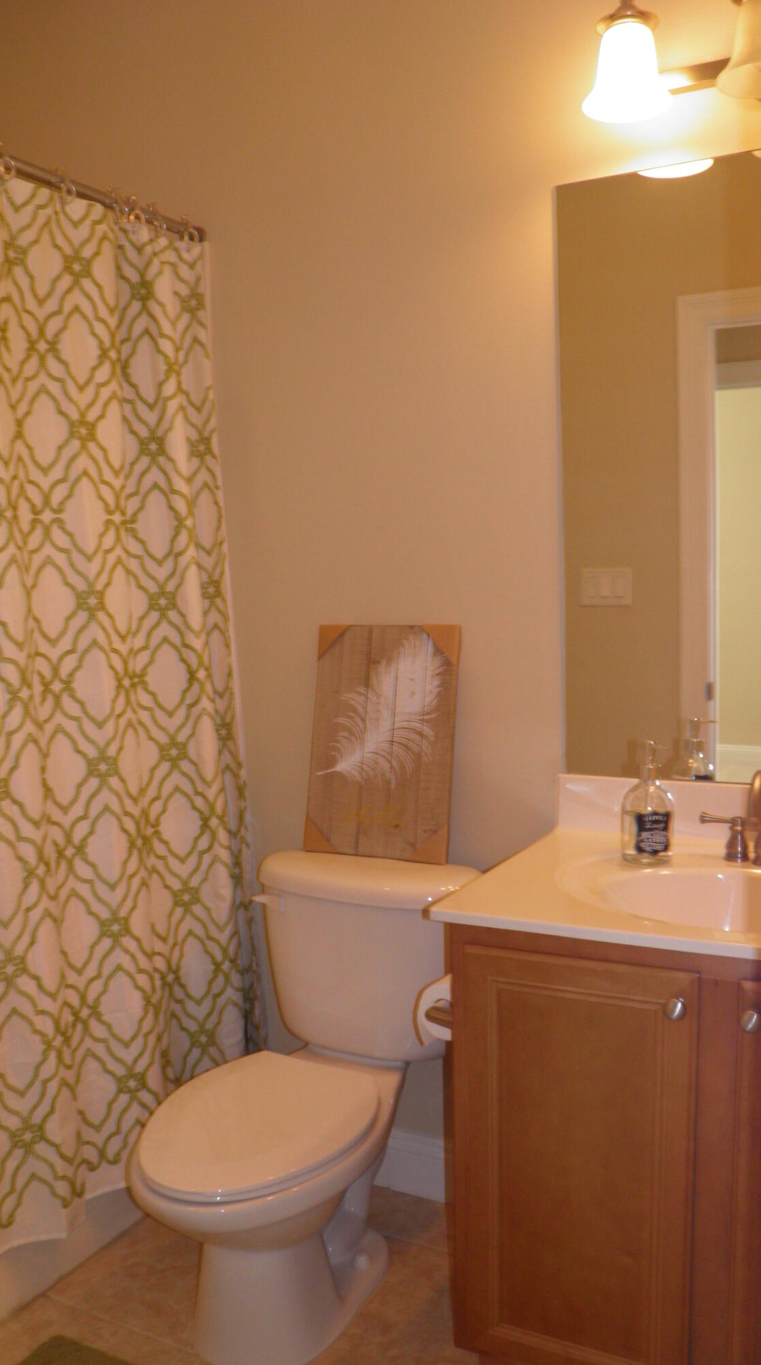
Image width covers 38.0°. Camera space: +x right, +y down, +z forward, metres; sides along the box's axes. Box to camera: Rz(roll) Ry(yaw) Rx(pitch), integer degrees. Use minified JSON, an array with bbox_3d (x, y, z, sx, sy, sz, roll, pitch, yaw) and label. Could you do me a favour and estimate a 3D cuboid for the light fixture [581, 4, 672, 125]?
[{"bbox_3d":[0.399,-1.003,1.771,0.144,0.158,0.144,1,5,26],"label":"light fixture"}]

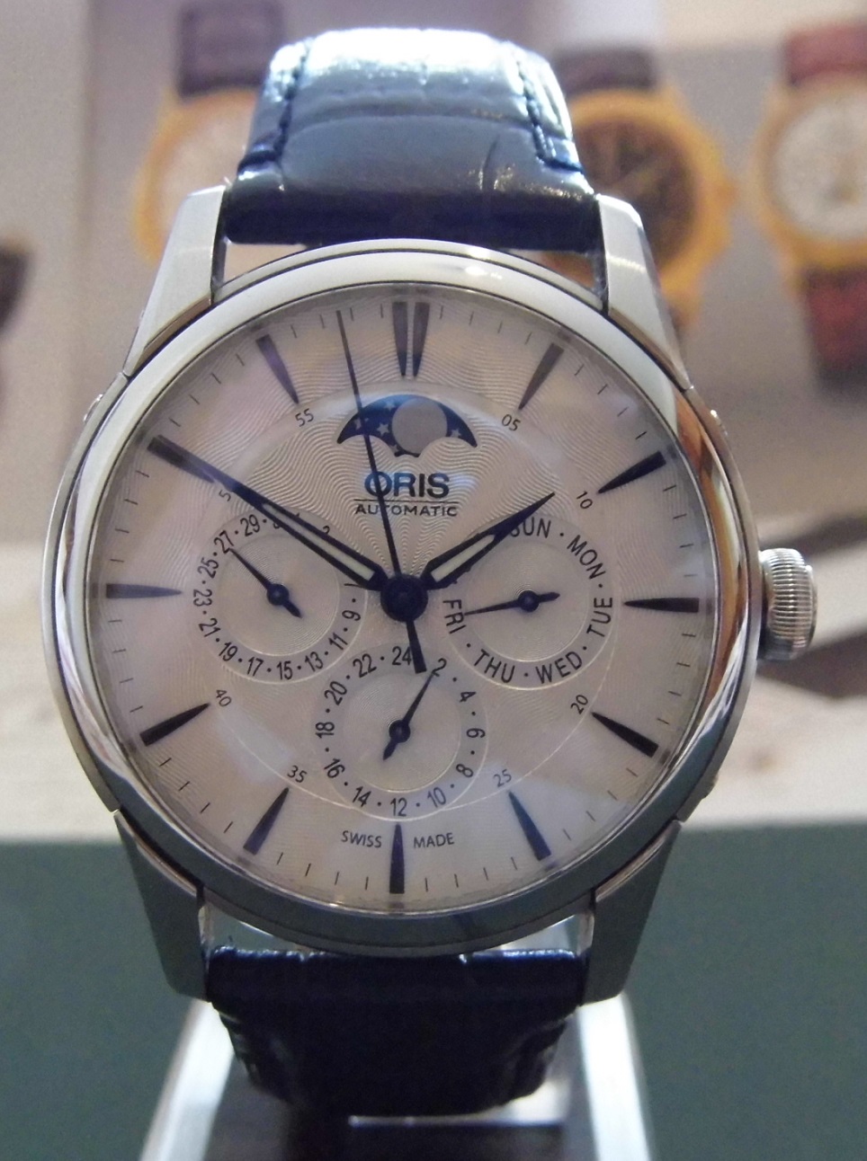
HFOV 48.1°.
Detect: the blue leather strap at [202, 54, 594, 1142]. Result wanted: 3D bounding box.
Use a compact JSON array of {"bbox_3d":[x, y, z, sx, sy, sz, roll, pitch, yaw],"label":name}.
[{"bbox_3d":[-0.002,0.000,0.080,0.021,0.077,0.049,2,0,0],"label":"blue leather strap"}]

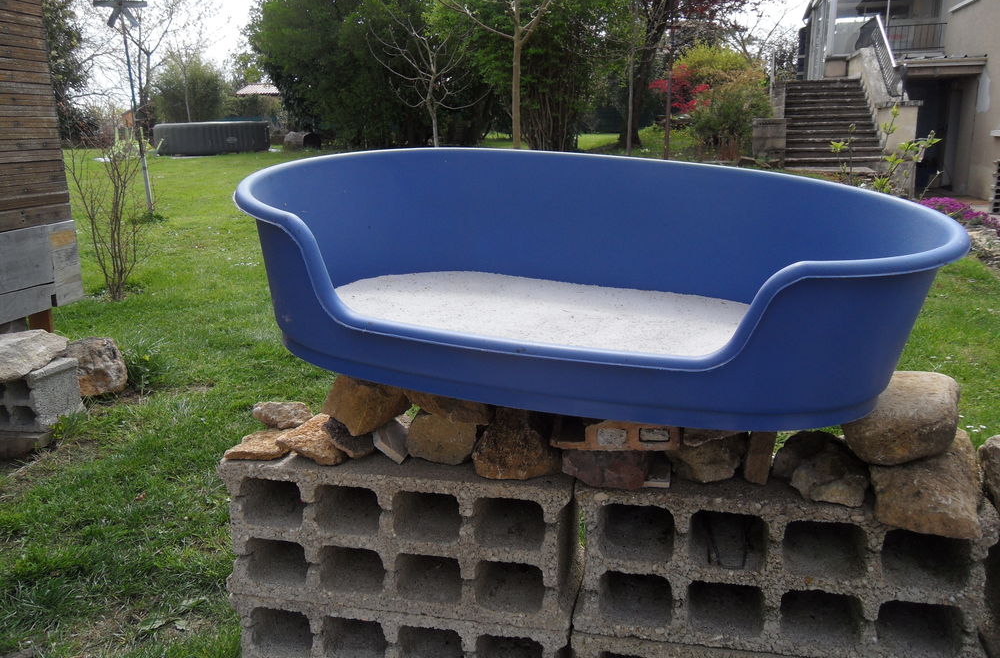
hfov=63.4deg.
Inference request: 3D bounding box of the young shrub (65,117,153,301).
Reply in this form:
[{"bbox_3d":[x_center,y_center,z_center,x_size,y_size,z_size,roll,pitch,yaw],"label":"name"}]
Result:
[{"bbox_3d":[-2.357,-0.714,4.870,0.520,1.082,0.500,-7,15,-25],"label":"young shrub"}]

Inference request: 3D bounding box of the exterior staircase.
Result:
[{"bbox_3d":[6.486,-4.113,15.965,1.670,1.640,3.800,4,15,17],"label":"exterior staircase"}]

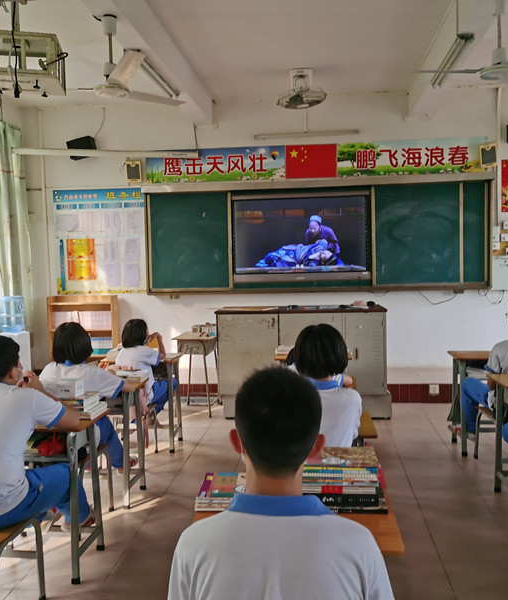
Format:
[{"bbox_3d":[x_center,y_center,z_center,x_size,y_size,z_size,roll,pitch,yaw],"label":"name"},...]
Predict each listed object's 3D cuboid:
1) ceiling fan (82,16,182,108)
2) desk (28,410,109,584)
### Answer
[{"bbox_3d":[-1.152,-1.849,4.765,1.300,0.620,1.350,-1,4,6],"label":"ceiling fan"},{"bbox_3d":[-1.072,0.959,3.094,0.600,0.745,0.410,-1,4,6],"label":"desk"}]

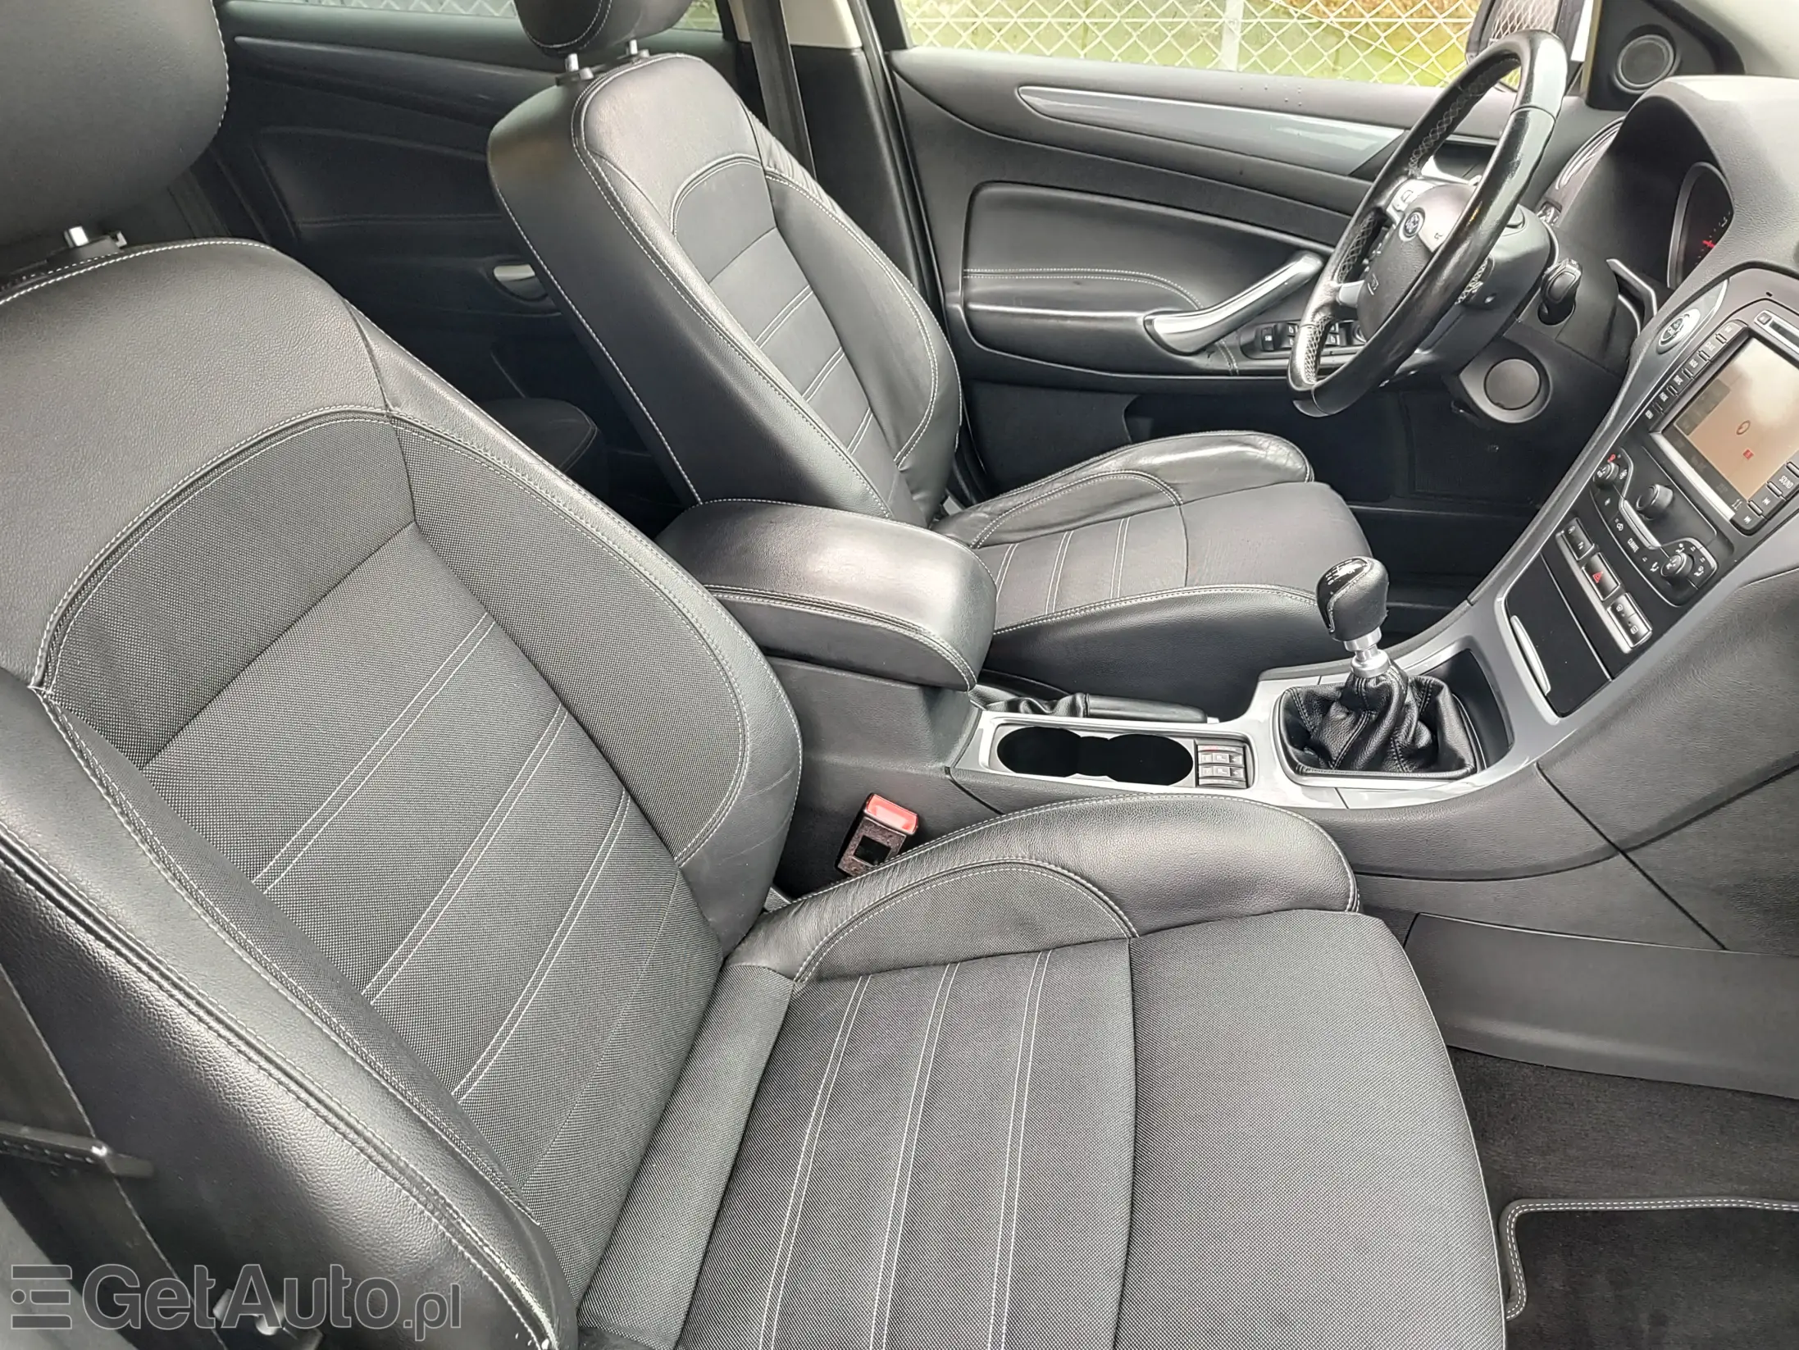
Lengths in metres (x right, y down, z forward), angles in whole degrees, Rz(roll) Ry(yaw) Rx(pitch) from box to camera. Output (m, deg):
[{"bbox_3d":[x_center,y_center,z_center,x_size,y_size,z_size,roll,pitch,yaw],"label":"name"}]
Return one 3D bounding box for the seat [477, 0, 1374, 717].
[{"bbox_3d":[0.067,-0.370,1.296,0.935,0.935,0.530,6,33,8],"label":"seat"}]

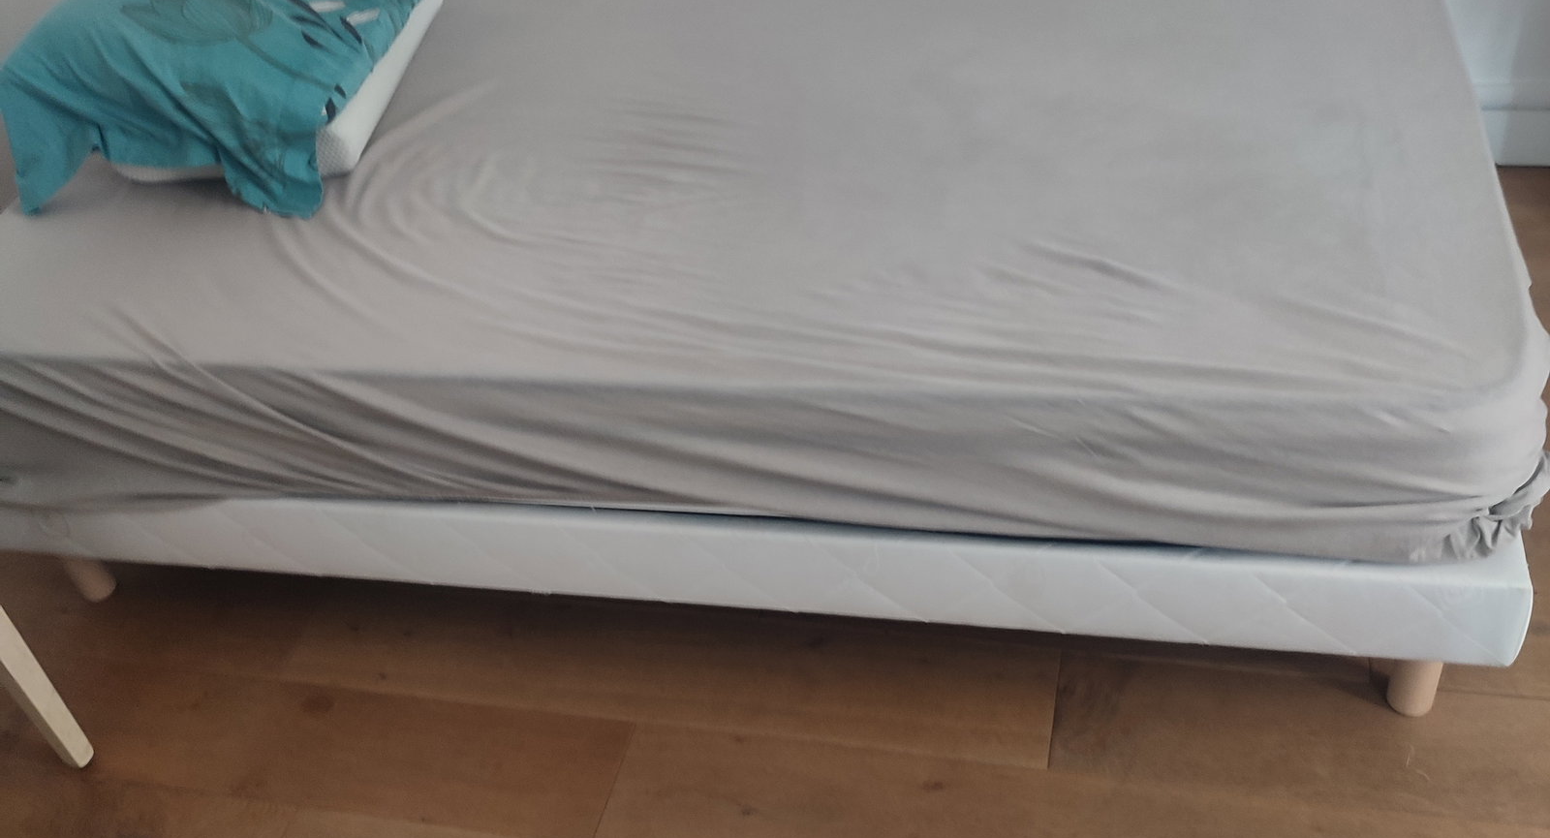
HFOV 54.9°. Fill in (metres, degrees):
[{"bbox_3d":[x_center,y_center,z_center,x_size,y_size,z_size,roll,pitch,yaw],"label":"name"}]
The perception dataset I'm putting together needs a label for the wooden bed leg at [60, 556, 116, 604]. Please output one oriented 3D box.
[{"bbox_3d":[-0.998,0.189,2.138,0.055,0.155,0.055,3,40,13],"label":"wooden bed leg"}]

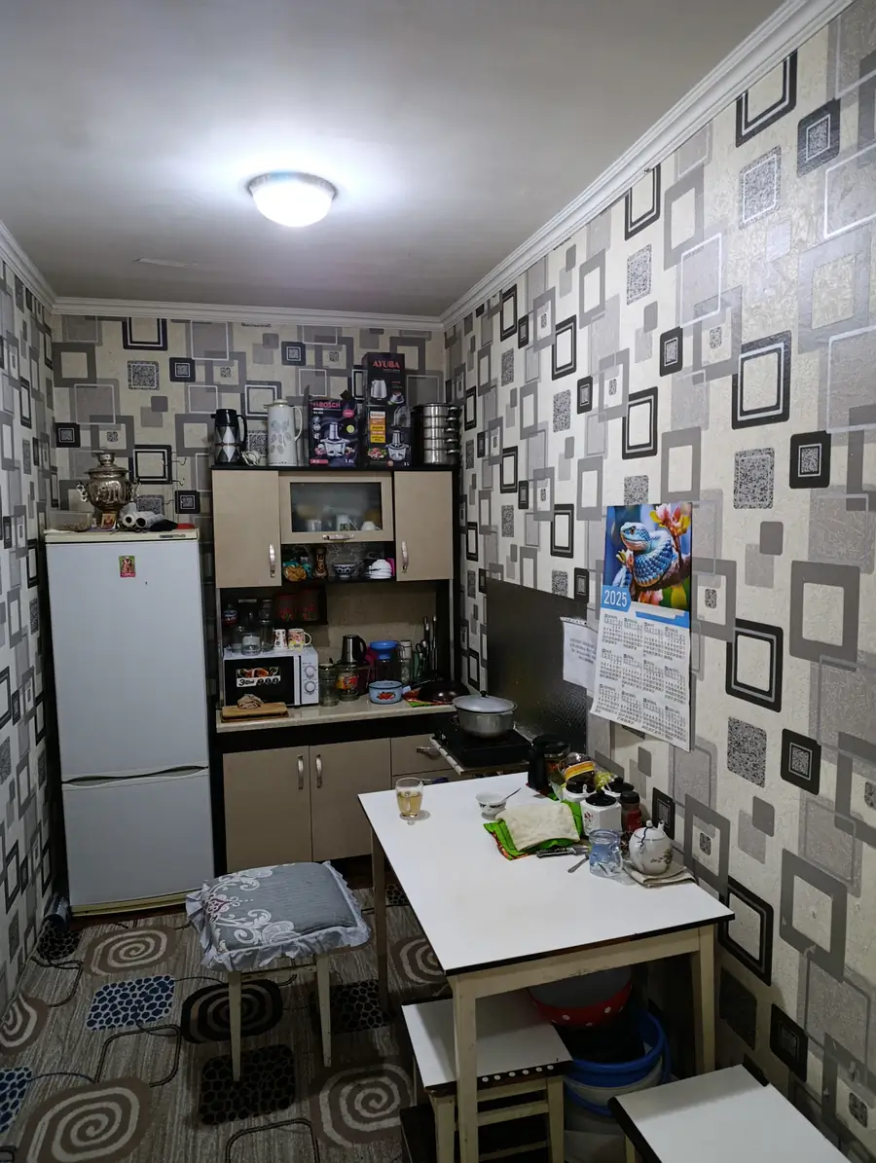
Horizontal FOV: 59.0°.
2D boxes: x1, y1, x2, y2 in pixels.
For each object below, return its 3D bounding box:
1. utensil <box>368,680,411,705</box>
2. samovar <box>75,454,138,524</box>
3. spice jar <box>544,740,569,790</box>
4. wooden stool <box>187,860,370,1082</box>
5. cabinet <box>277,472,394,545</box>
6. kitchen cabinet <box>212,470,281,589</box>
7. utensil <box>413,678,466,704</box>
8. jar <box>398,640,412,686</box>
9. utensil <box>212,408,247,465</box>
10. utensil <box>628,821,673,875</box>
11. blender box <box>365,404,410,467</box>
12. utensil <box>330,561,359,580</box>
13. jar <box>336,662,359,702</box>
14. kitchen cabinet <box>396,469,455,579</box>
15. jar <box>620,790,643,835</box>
[{"bbox_3d":[-0.238,0.533,3.794,0.205,0.092,0.175,-2,5,-16],"label":"utensil"},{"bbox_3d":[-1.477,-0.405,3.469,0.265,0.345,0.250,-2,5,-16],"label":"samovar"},{"bbox_3d":[0.417,0.649,2.721,0.090,0.160,0.090,0,5,9],"label":"spice jar"},{"bbox_3d":[-0.503,1.262,2.509,0.496,0.518,0.425,-2,5,-15],"label":"wooden stool"},{"bbox_3d":[-0.528,-0.374,3.933,0.558,0.348,0.314,-2,5,-15],"label":"cabinet"},{"bbox_3d":[-0.927,-0.256,3.756,0.300,0.545,0.320,-2,5,-16],"label":"kitchen cabinet"},{"bbox_3d":[0.015,0.529,3.870,0.262,0.085,0.262,-1,5,0],"label":"utensil"},{"bbox_3d":[-0.180,0.435,4.136,0.070,0.235,0.070,-2,5,-15],"label":"jar"},{"bbox_3d":[-1.048,-0.718,3.895,0.172,0.285,0.122,-2,5,-15],"label":"utensil"},{"bbox_3d":[0.573,0.709,2.077,0.112,0.130,0.165,3,6,35],"label":"utensil"},{"bbox_3d":[-0.271,-0.734,3.992,0.219,0.312,0.213,-2,5,-15],"label":"blender box"},{"bbox_3d":[-0.466,-0.053,3.898,0.123,0.068,0.123,-2,5,-16],"label":"utensil"},{"bbox_3d":[-0.453,0.503,3.895,0.123,0.172,0.123,-2,5,-15],"label":"jar"},{"bbox_3d":[-0.105,-0.288,4.055,0.307,0.554,0.314,-2,5,-15],"label":"kitchen cabinet"},{"bbox_3d":[0.564,0.695,2.258,0.060,0.151,0.060,-2,5,-15],"label":"jar"}]

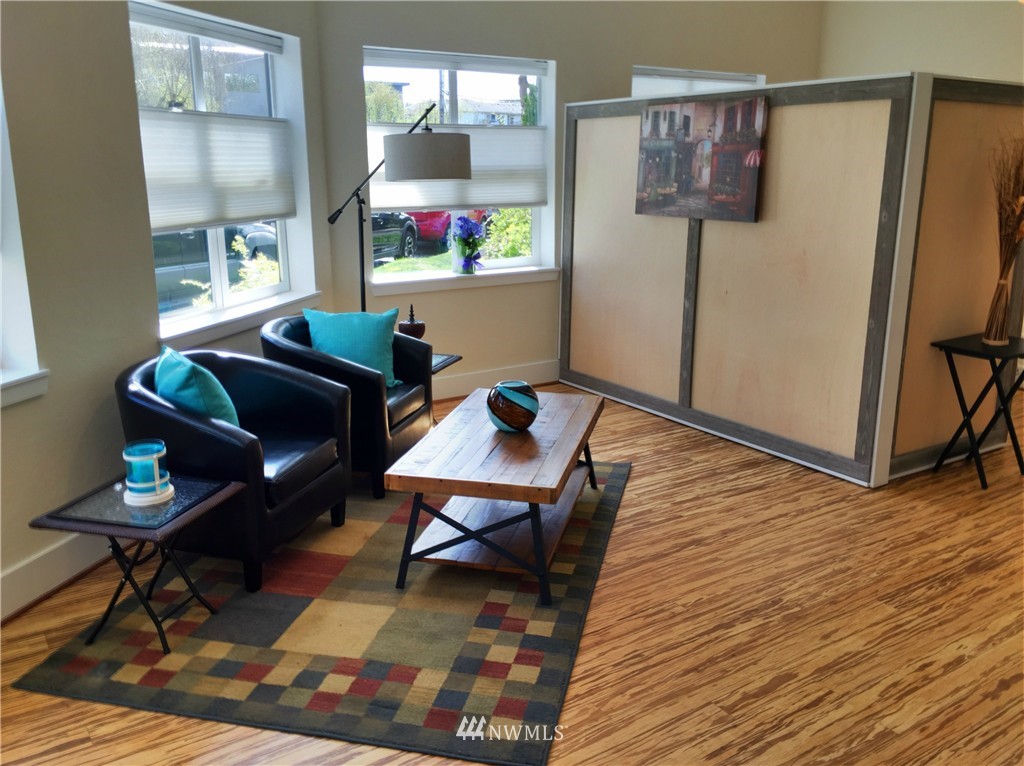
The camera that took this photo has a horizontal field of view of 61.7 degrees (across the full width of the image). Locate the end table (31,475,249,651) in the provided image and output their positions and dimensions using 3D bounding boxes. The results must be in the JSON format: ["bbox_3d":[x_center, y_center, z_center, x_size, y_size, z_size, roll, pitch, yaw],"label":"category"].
[{"bbox_3d":[-1.184,0.604,2.819,0.454,0.454,0.454,4,15,15],"label":"end table"}]

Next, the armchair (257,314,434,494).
[{"bbox_3d":[-0.858,0.068,4.307,0.718,0.760,0.687,4,15,15],"label":"armchair"}]

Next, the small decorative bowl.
[{"bbox_3d":[0.004,0.095,3.492,0.209,0.199,0.209,0,14,0],"label":"small decorative bowl"}]

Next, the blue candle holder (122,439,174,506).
[{"bbox_3d":[-1.195,0.291,2.805,0.160,0.167,0.160,3,15,14],"label":"blue candle holder"}]

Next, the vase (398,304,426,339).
[{"bbox_3d":[-0.568,-0.285,4.853,0.150,0.289,0.150,3,15,14],"label":"vase"}]

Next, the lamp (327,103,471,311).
[{"bbox_3d":[-0.624,-0.579,4.688,0.847,1.828,0.459,6,16,24],"label":"lamp"}]

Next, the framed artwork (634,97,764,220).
[{"bbox_3d":[1.029,-1.235,4.753,0.040,0.634,0.937,-9,17,-32],"label":"framed artwork"}]

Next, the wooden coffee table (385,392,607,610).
[{"bbox_3d":[-0.005,0.411,3.570,0.603,0.454,1.206,3,15,13],"label":"wooden coffee table"}]

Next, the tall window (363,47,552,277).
[{"bbox_3d":[-0.300,-1.369,5.461,1.356,1.351,0.120,-9,17,-32],"label":"tall window"}]

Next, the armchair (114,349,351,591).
[{"bbox_3d":[-1.149,0.292,3.423,0.718,0.760,0.687,4,15,16],"label":"armchair"}]

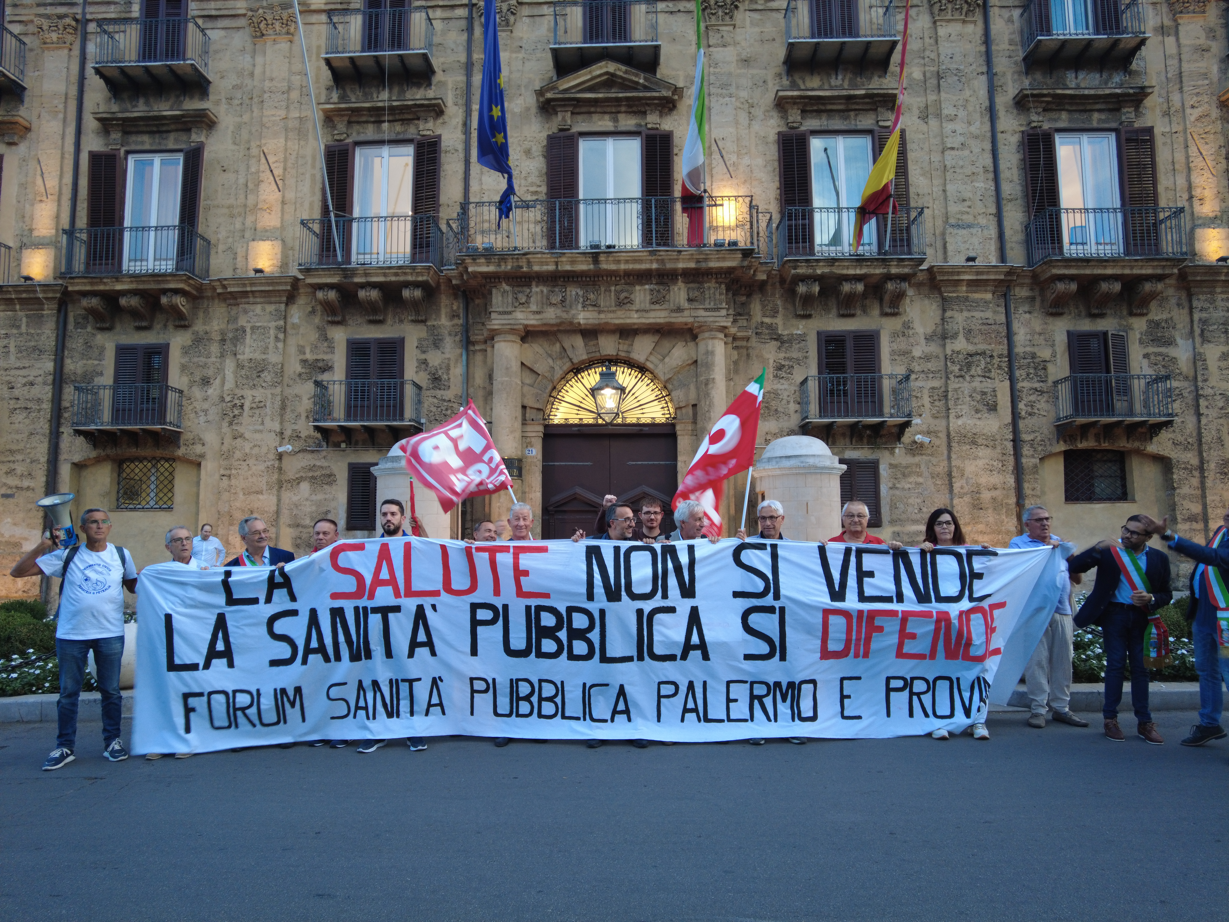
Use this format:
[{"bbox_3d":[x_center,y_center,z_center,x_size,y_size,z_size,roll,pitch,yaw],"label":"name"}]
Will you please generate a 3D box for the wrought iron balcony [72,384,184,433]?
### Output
[{"bbox_3d":[-10.271,-1.069,15.086,1.983,0.943,0.660,-1,-5,2],"label":"wrought iron balcony"}]

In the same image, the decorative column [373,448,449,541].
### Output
[{"bbox_3d":[-3.184,1.110,11.467,1.563,3.001,1.563,0,-5,2],"label":"decorative column"}]

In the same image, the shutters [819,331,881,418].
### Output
[{"bbox_3d":[5.297,-1.928,15.977,1.408,2.043,0.100,0,-5,2],"label":"shutters"}]

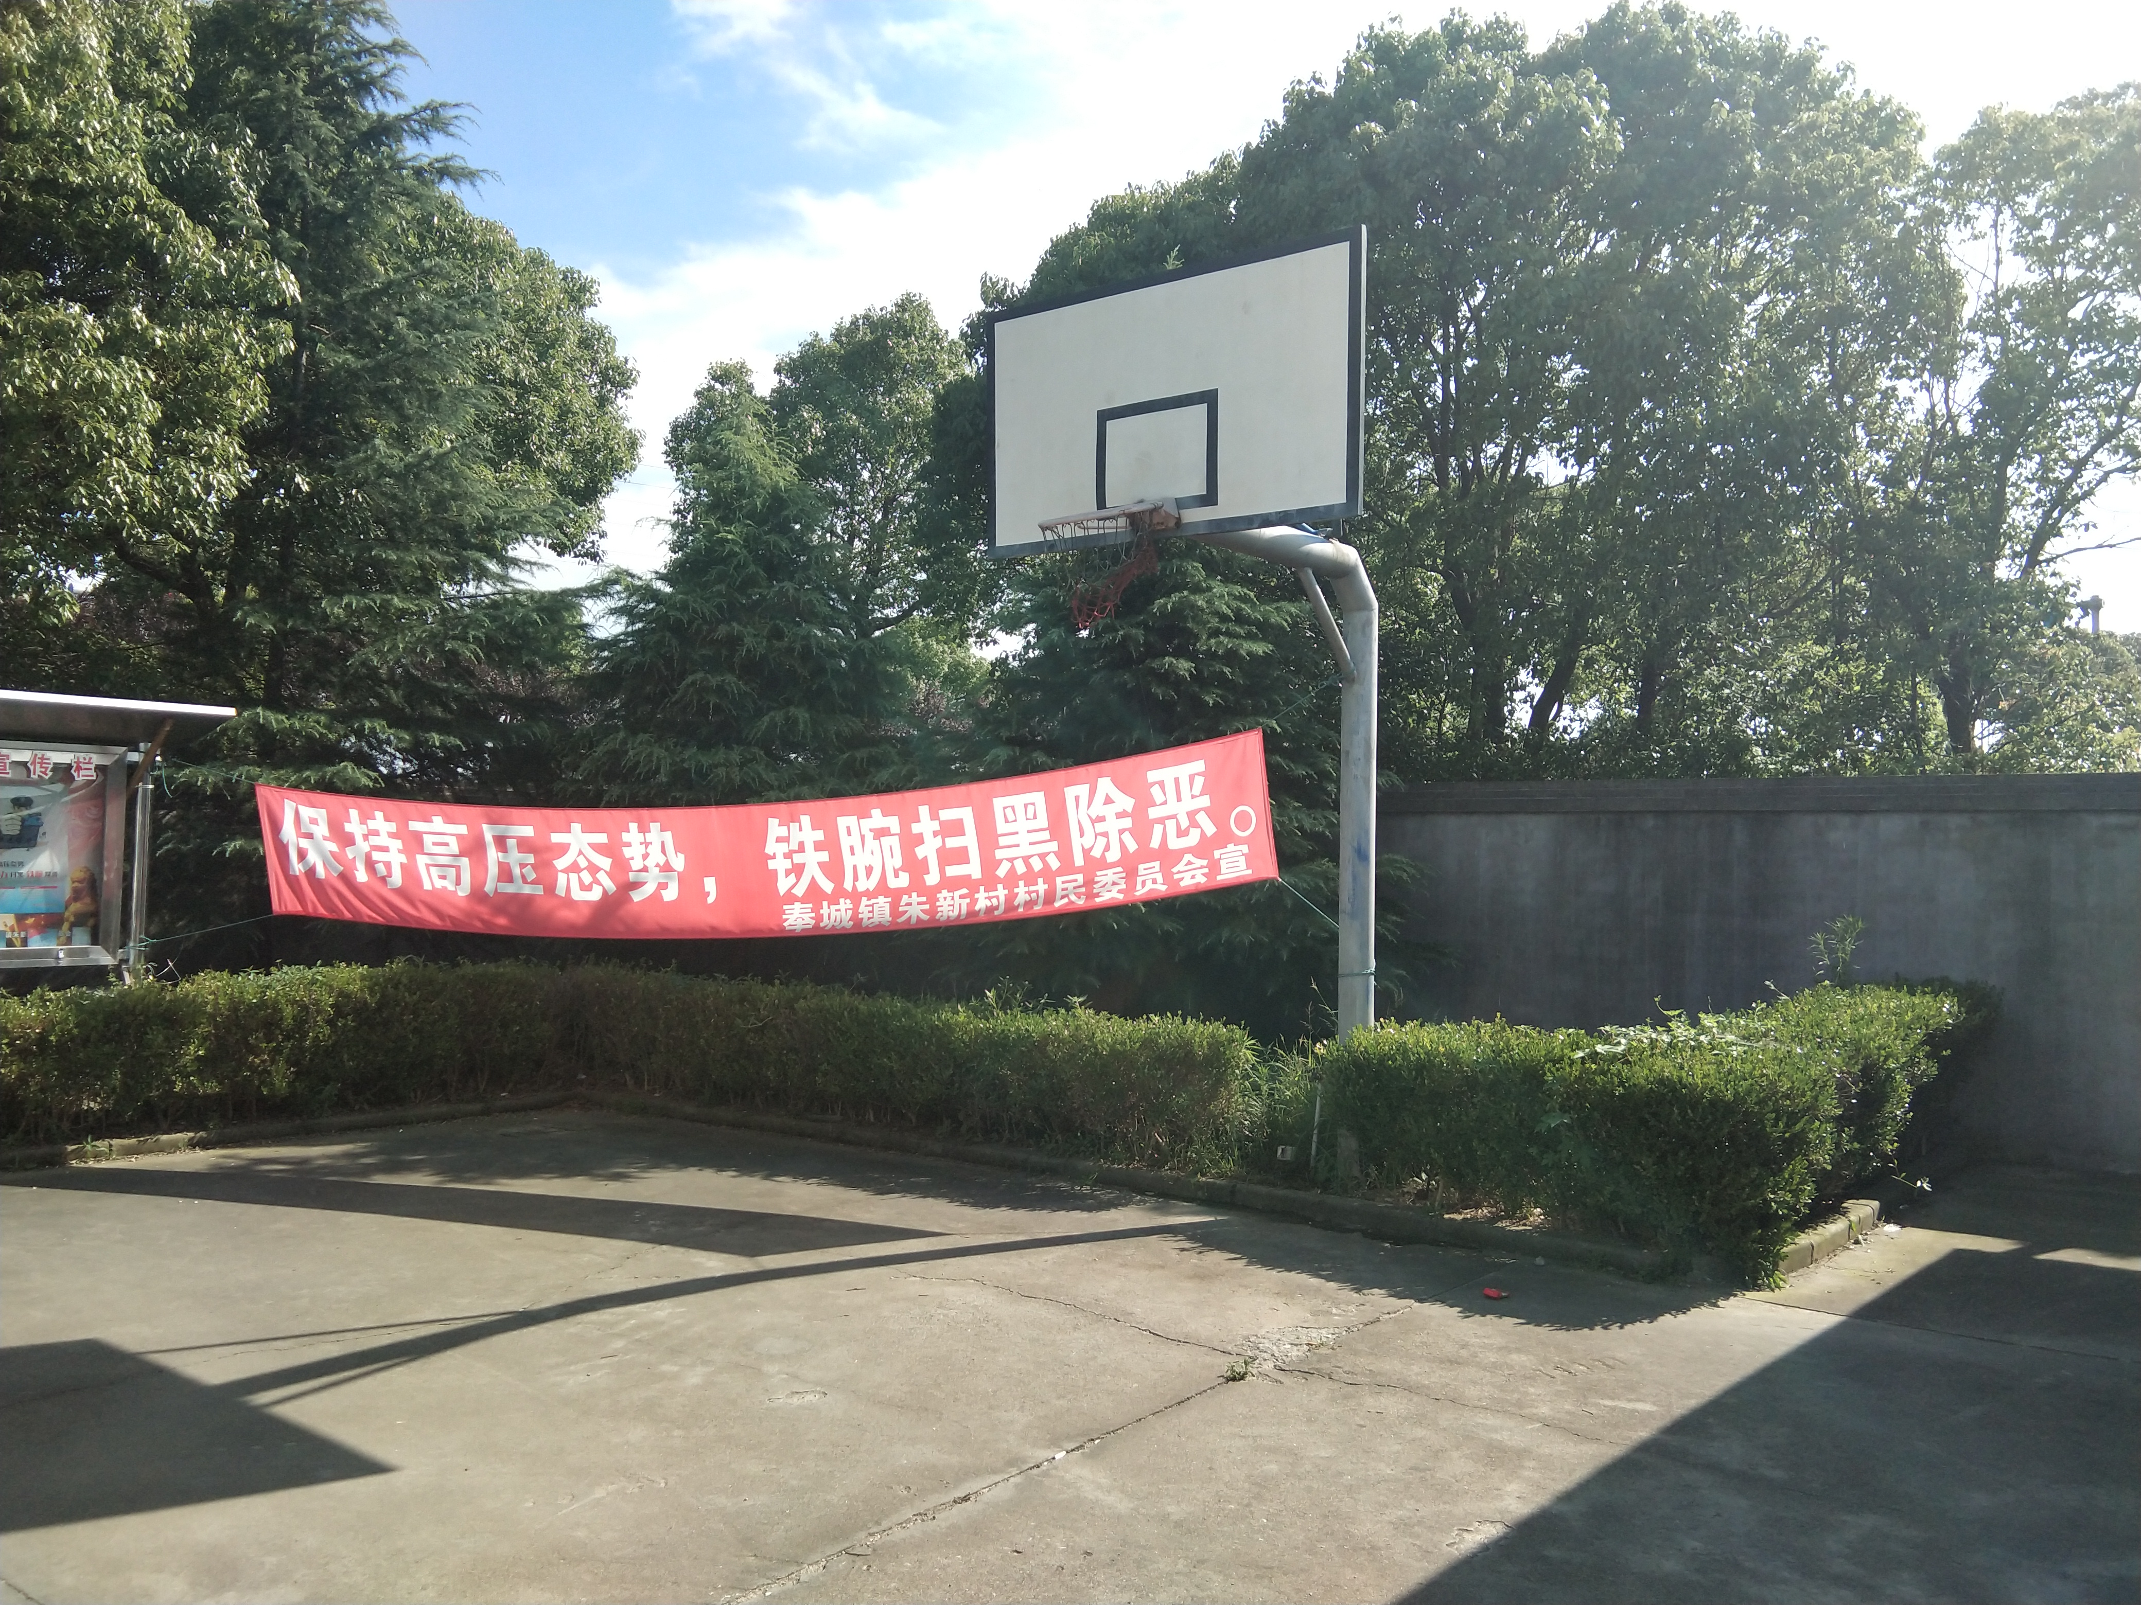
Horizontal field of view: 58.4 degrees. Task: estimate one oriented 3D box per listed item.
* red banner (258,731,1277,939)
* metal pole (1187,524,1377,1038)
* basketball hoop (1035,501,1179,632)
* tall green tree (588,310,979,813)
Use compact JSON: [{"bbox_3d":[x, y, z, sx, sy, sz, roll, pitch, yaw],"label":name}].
[{"bbox_3d":[-1.610,0.163,9.200,5.200,0.960,0.080,1,-2,13],"label":"red banner"},{"bbox_3d":[0.856,0.295,8.040,0.160,2.920,1.450,-1,-2,41],"label":"metal pole"},{"bbox_3d":[0.145,-0.885,7.220,0.470,0.460,0.600,-1,-2,41],"label":"basketball hoop"},{"bbox_3d":[-2.220,-1.050,14.900,3.100,5.800,3.000,1,-2,9],"label":"tall green tree"}]

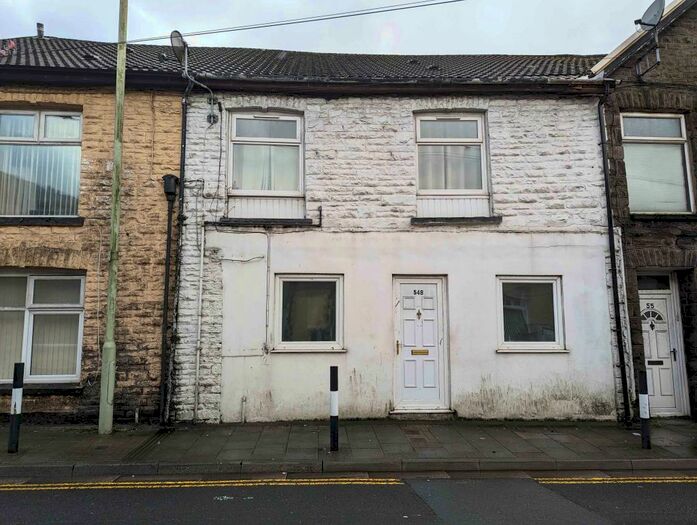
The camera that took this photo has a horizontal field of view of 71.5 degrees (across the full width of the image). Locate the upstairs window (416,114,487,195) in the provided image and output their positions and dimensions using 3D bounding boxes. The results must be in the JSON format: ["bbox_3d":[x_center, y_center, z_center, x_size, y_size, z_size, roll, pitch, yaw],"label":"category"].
[{"bbox_3d":[1.798,-1.887,8.478,1.247,1.497,0.100,0,-8,-1],"label":"upstairs window"}]

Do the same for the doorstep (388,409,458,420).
[{"bbox_3d":[1.187,2.431,7.746,1.060,0.170,0.220,0,-7,-3],"label":"doorstep"}]

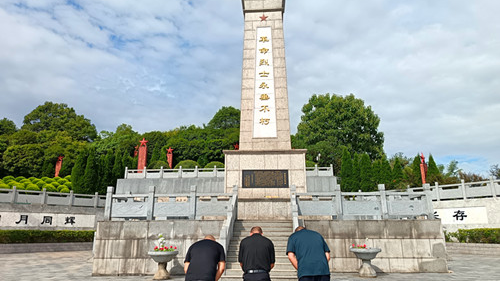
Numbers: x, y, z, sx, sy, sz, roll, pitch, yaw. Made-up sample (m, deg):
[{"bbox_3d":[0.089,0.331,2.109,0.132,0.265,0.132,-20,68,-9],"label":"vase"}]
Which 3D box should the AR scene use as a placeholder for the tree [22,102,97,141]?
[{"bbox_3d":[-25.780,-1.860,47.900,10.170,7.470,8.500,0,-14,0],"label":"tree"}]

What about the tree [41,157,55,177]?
[{"bbox_3d":[-21.040,3.030,36.310,1.450,2.540,1.450,0,-14,0],"label":"tree"}]

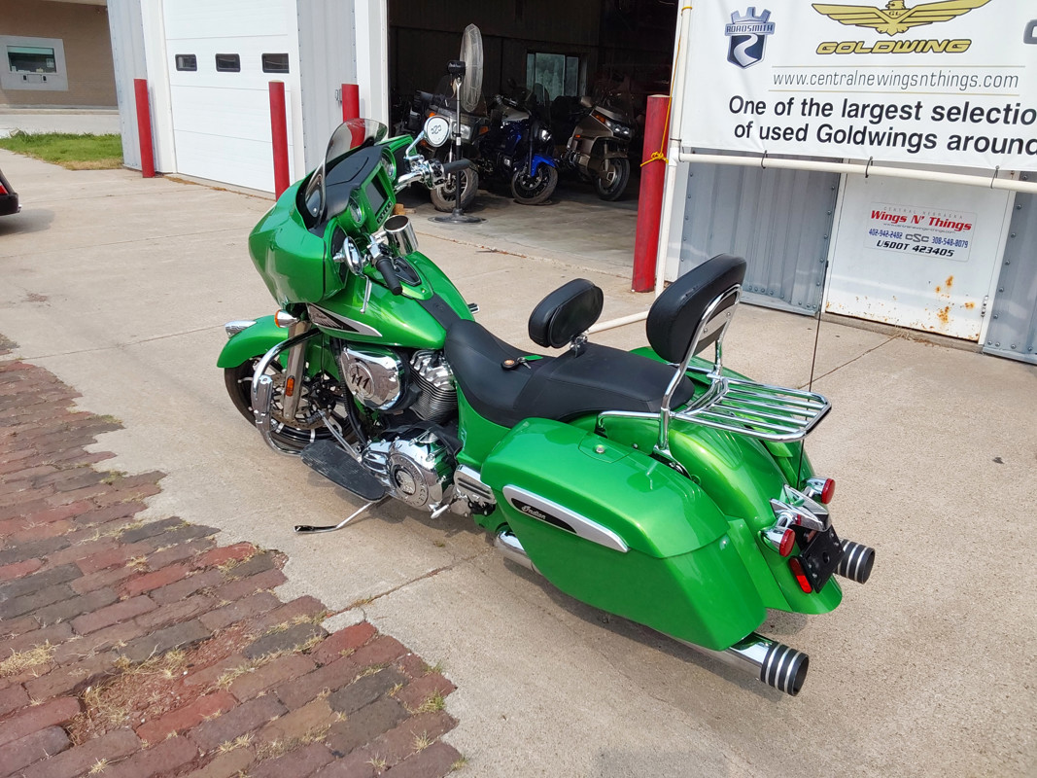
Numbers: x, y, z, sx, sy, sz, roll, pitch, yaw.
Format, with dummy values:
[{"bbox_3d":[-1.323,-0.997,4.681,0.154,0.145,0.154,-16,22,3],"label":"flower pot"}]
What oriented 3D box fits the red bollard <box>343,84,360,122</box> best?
[{"bbox_3d":[-1.666,-2.343,8.441,0.168,1.330,0.168,-16,26,-42],"label":"red bollard"}]

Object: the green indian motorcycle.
[{"bbox_3d":[-0.140,-0.114,2.706,2.520,1.360,0.960,17,24,35],"label":"green indian motorcycle"}]

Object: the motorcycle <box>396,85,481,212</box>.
[{"bbox_3d":[-1.347,-3.016,10.173,0.950,1.450,2.500,-13,24,-37],"label":"motorcycle"}]

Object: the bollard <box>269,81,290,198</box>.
[{"bbox_3d":[-2.670,-2.716,9.399,0.168,1.330,0.168,-16,26,-42],"label":"bollard"}]

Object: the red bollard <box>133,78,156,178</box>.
[{"bbox_3d":[-5.345,-3.720,11.981,0.168,1.330,0.168,-16,26,-42],"label":"red bollard"}]

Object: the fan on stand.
[{"bbox_3d":[-0.629,-2.804,8.873,0.620,1.957,0.860,0,19,-7],"label":"fan on stand"}]

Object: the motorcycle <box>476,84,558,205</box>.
[{"bbox_3d":[-0.327,-3.276,11.084,0.900,1.420,2.400,-14,25,-39],"label":"motorcycle"}]

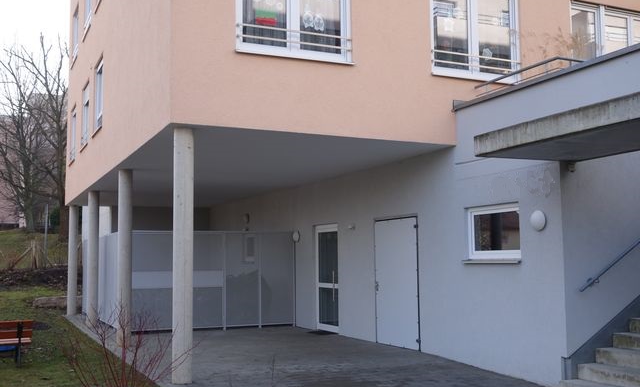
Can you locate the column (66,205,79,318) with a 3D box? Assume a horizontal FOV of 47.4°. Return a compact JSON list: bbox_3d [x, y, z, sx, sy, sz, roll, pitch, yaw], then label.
[{"bbox_3d":[-7.225,1.962,21.350,0.246,3.168,0.246,2,-6,-24],"label":"column"}]

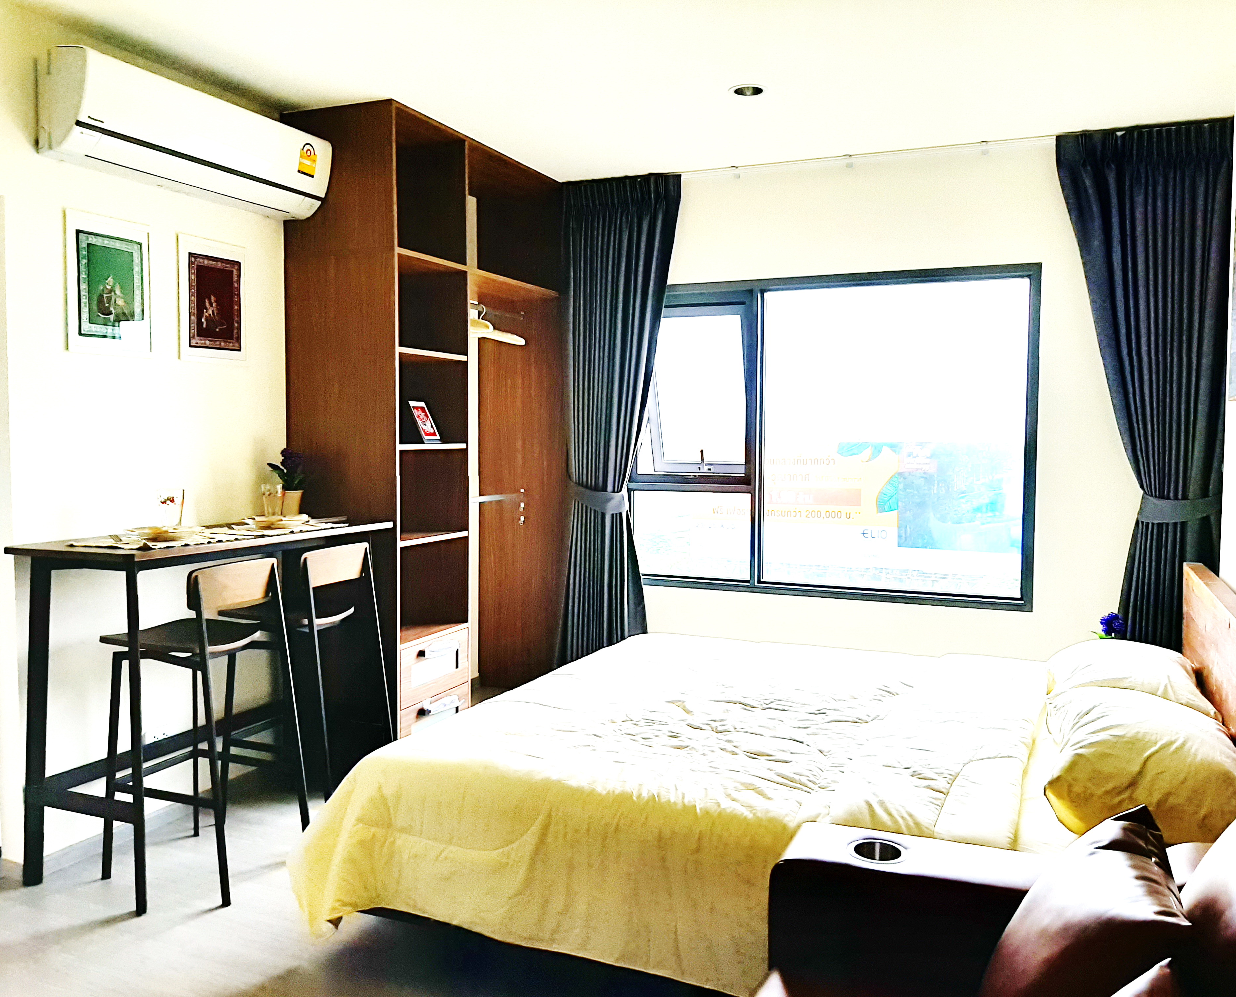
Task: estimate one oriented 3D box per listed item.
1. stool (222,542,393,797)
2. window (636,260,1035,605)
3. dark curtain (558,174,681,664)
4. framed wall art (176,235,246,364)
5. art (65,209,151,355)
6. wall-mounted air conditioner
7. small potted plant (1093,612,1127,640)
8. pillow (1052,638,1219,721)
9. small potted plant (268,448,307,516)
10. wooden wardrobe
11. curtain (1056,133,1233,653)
[{"bbox_3d":[-1.112,0.658,3.560,0.519,0.988,0.388,2,4,24],"label":"stool"},{"bbox_3d":[0.918,-0.279,4.642,1.902,1.474,0.097,2,4,24],"label":"window"},{"bbox_3d":[-0.003,-0.265,5.020,0.640,2.655,0.140,2,4,24],"label":"dark curtain"},{"bbox_3d":[-1.475,-0.722,3.649,0.021,0.438,0.316,2,4,24],"label":"framed wall art"},{"bbox_3d":[-1.667,-0.699,3.281,0.025,0.434,0.318,2,4,24],"label":"art"},{"bbox_3d":[-1.441,-1.215,3.445,0.222,0.289,1.047,2,4,24],"label":"wall-mounted air conditioner"},{"bbox_3d":[1.912,0.575,3.889,0.130,0.280,0.130,2,4,24],"label":"small potted plant"},{"bbox_3d":[1.598,0.588,3.147,0.460,0.190,0.740,2,4,24],"label":"pillow"},{"bbox_3d":[-1.309,-0.054,3.941,0.135,0.290,0.135,2,4,24],"label":"small potted plant"},{"bbox_3d":[-0.816,-0.225,4.591,0.545,2.675,1.379,2,4,24],"label":"wooden wardrobe"},{"bbox_3d":[2.059,-0.178,4.006,0.616,2.565,0.139,2,4,24],"label":"curtain"}]

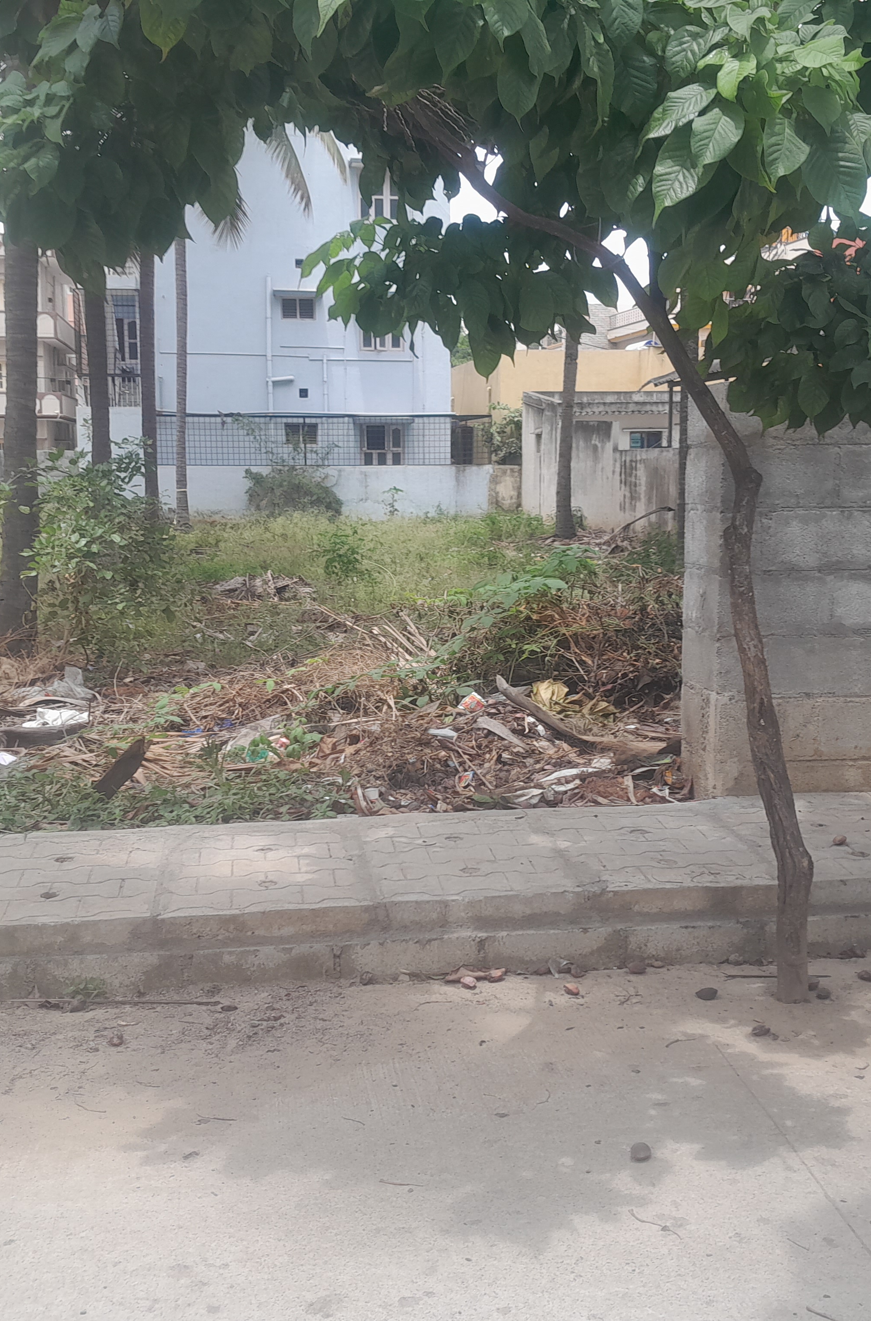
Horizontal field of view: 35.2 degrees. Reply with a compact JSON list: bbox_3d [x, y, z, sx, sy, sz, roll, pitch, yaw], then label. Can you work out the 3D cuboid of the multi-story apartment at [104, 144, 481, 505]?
[{"bbox_3d":[-4.300,-8.924,37.025,8.800,9.800,9.000,-1,8,-8],"label":"multi-story apartment"}]

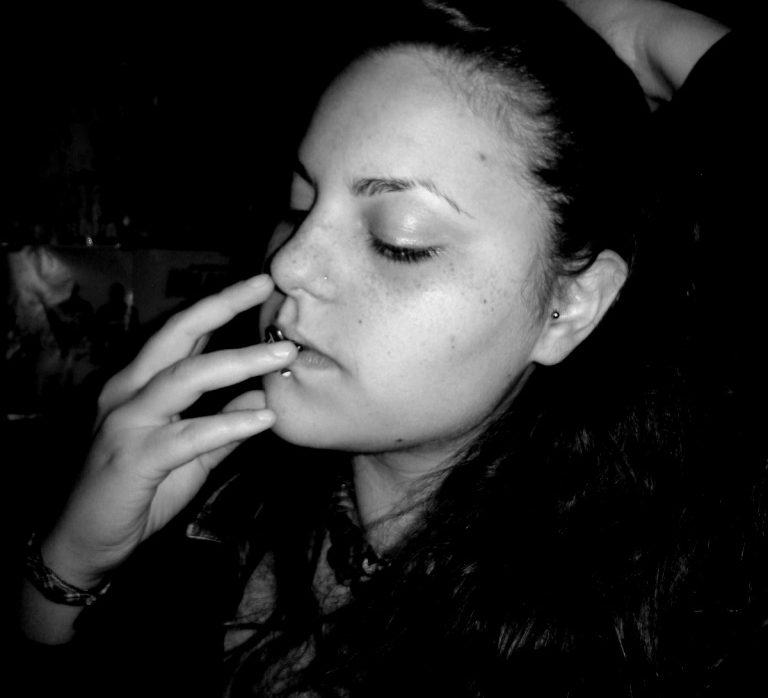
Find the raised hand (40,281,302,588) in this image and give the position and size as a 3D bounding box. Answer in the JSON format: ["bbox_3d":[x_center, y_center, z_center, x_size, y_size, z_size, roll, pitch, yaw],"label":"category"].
[{"bbox_3d":[-0.104,0.039,0.405,0.068,0.160,0.080,45,4,-33],"label":"raised hand"}]

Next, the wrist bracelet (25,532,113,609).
[{"bbox_3d":[-0.163,0.110,0.430,0.048,0.015,0.056,11,34,-28],"label":"wrist bracelet"}]

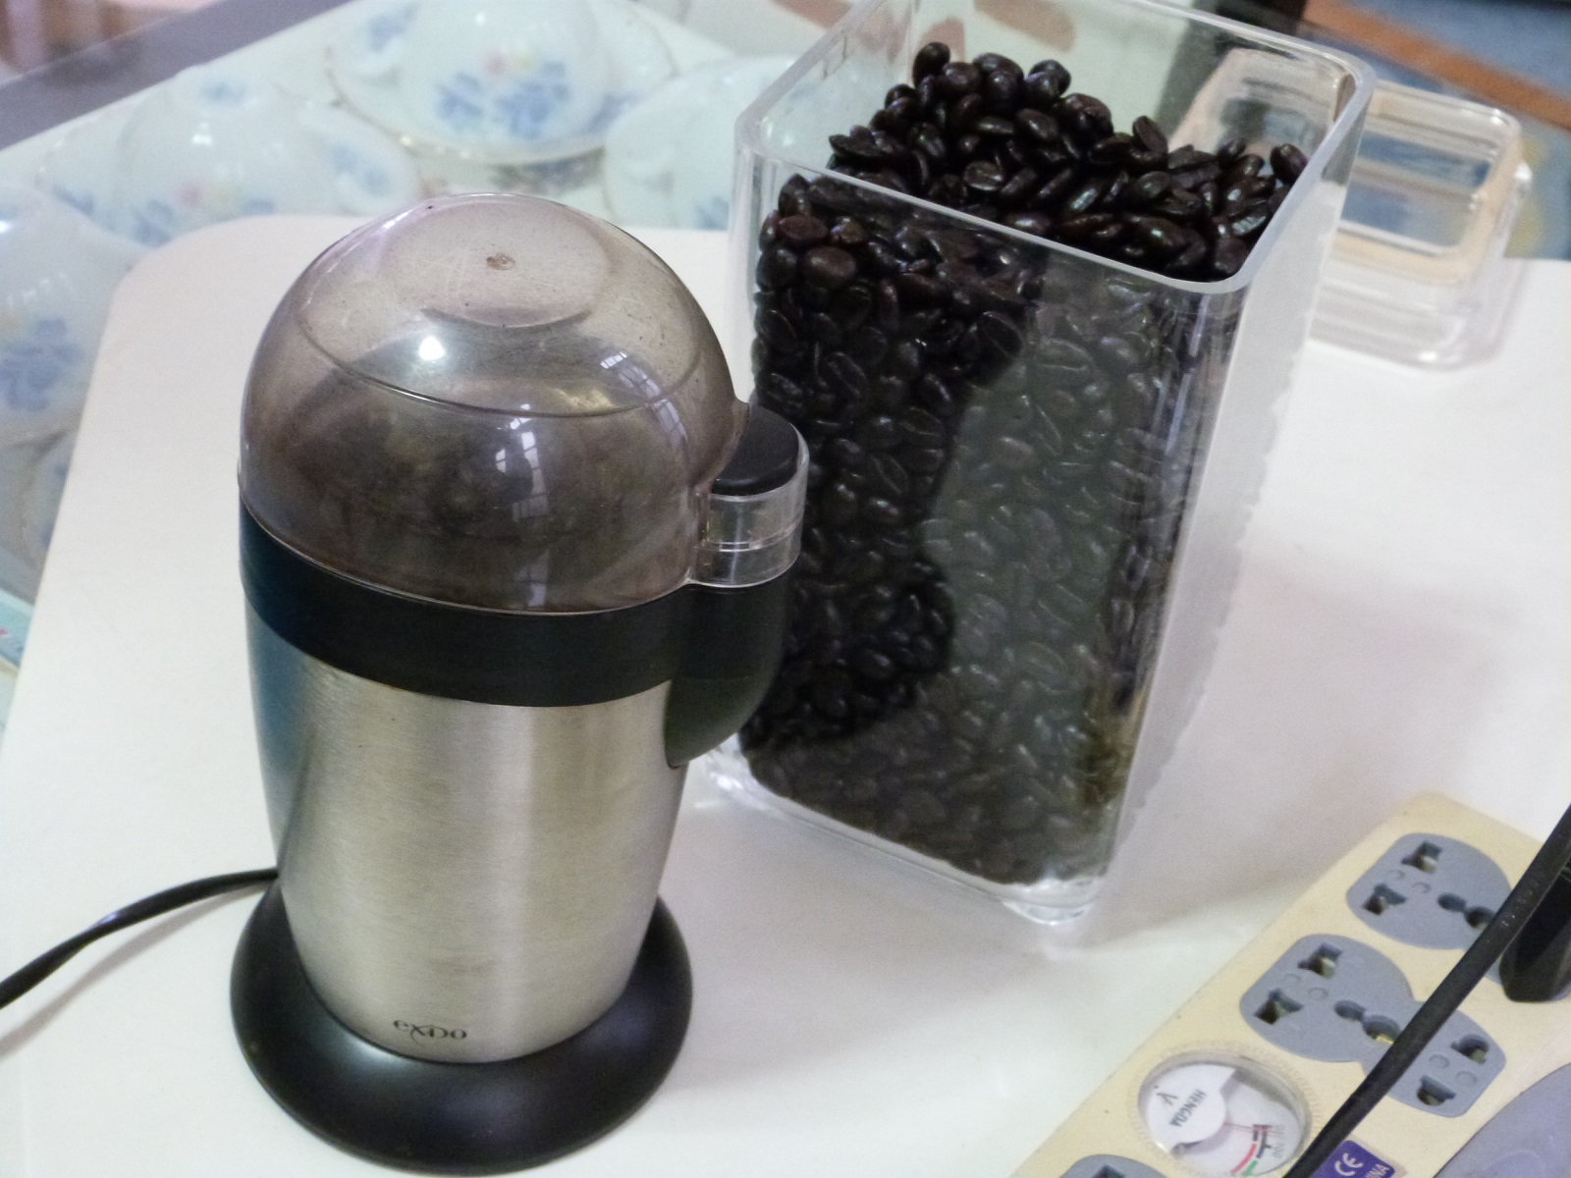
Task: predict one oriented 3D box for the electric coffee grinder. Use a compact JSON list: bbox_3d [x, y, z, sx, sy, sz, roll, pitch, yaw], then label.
[{"bbox_3d":[-0.054,0.017,0.492,0.111,0.183,0.099,16,38,9],"label":"electric coffee grinder"}]

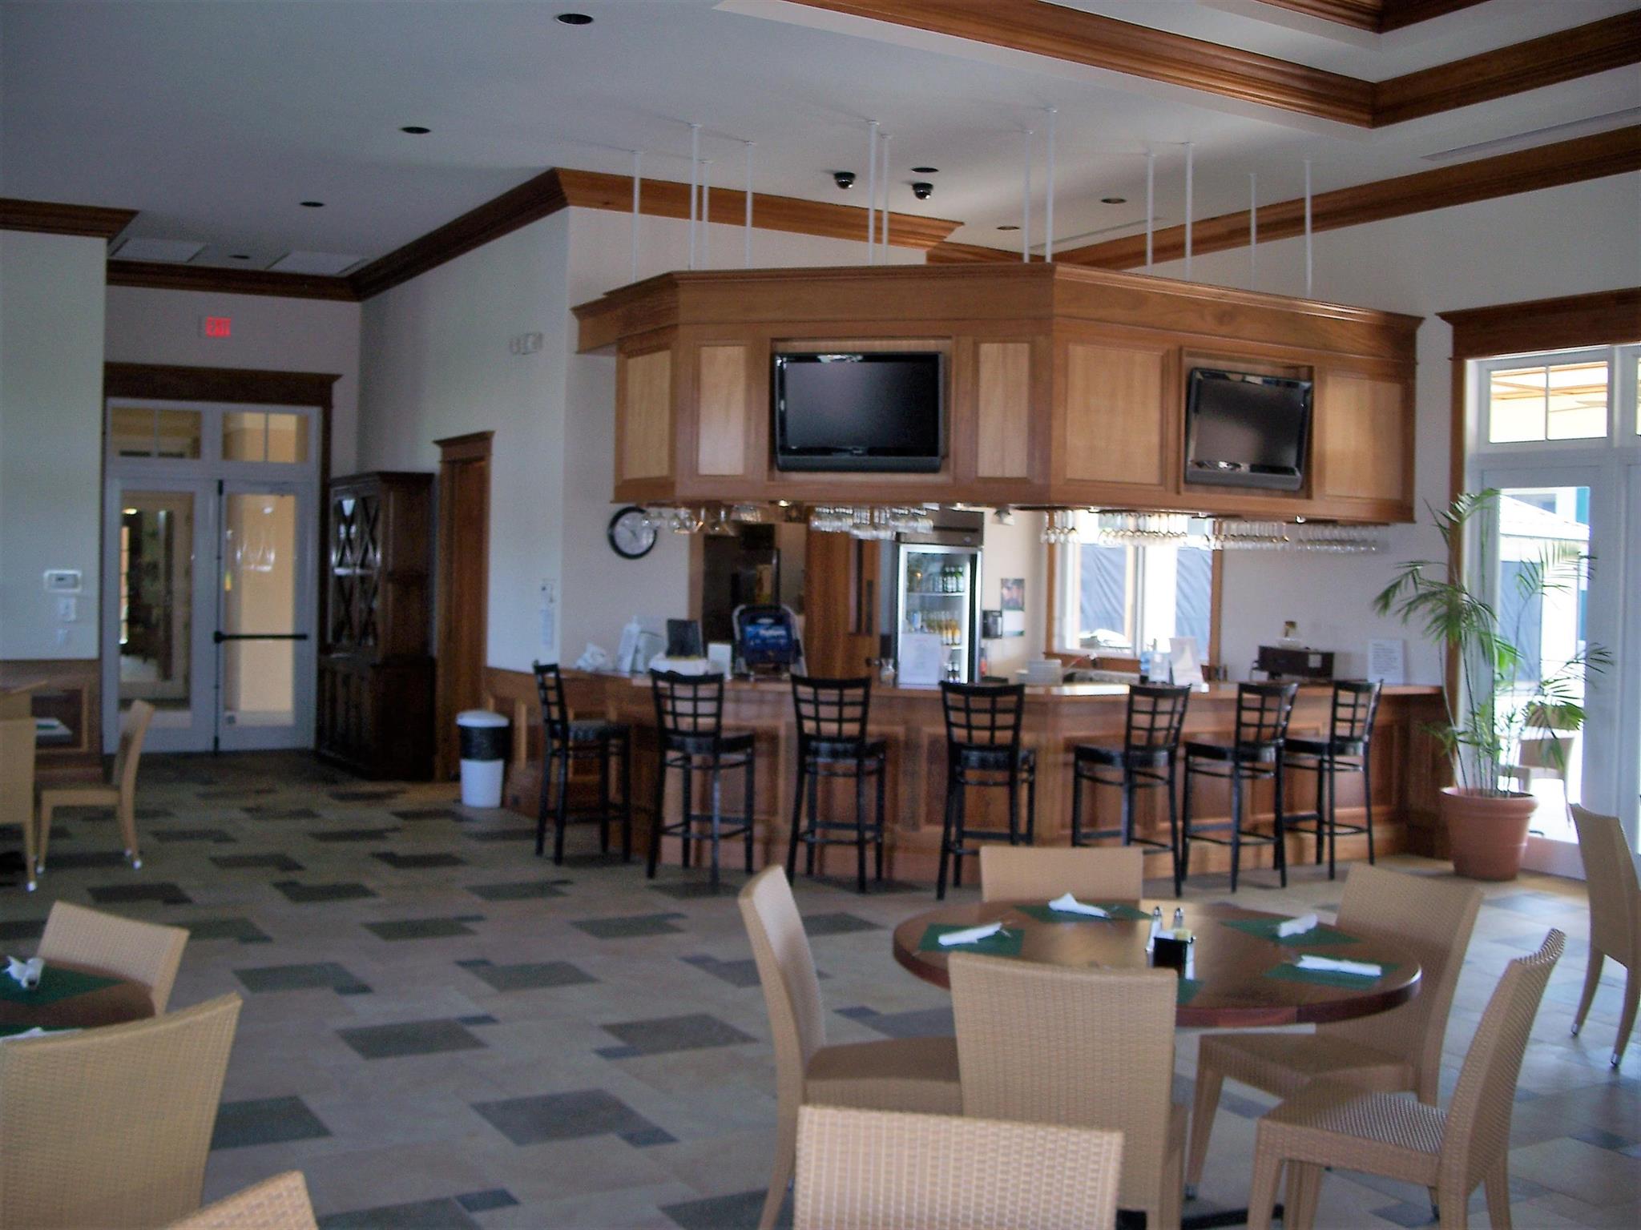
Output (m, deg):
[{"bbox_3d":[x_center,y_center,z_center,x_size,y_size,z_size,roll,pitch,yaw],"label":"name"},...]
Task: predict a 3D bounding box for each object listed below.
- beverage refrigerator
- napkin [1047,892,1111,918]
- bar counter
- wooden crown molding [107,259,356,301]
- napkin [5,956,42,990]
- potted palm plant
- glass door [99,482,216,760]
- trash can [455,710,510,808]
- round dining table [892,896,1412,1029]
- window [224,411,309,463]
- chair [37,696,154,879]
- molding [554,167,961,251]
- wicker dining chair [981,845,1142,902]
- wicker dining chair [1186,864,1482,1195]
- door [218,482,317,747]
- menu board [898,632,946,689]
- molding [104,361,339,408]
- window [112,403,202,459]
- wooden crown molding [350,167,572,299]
[{"bbox_3d":[0.655,0.309,12.841,0.740,2.060,0.740,0,2,-30],"label":"beverage refrigerator"},{"bbox_3d":[0.681,0.754,4.571,0.175,0.045,0.065,2,2,36],"label":"napkin"},{"bbox_3d":[0.632,0.900,10.479,5.950,1.070,2.250,1,2,15],"label":"bar counter"},{"bbox_3d":[-4.952,-2.798,14.654,2.320,0.200,0.170,0,2,-30],"label":"wooden crown molding"},{"bbox_3d":[-1.578,0.707,3.495,0.085,0.045,0.140,1,1,-20],"label":"napkin"},{"bbox_3d":[3.647,0.373,9.550,1.180,2.080,1.080,2,1,21],"label":"potted palm plant"},{"bbox_3d":[-5.467,0.013,14.566,0.910,2.280,0.060,0,2,-30],"label":"glass door"},{"bbox_3d":[-2.375,0.991,12.297,0.360,0.670,0.360,1,2,0],"label":"trash can"},{"bbox_3d":[0.826,1.204,4.483,1.340,0.750,1.340,1,2,0],"label":"round dining table"},{"bbox_3d":[-4.735,-1.512,14.973,0.770,0.440,0.060,0,2,-30],"label":"window"},{"bbox_3d":[-3.970,0.912,9.546,0.640,0.870,0.480,0,2,-30],"label":"chair"},{"bbox_3d":[-0.372,-2.687,11.708,3.110,0.210,0.190,0,2,-30],"label":"molding"},{"bbox_3d":[0.720,1.132,4.991,0.480,0.870,0.630,1,2,0],"label":"wicker dining chair"},{"bbox_3d":[1.354,1.137,4.632,0.630,0.870,0.480,0,2,-30],"label":"wicker dining chair"},{"bbox_3d":[-4.847,0.011,15.365,0.880,2.370,0.060,0,2,-30],"label":"door"},{"bbox_3d":[0.516,0.234,9.000,0.220,0.285,0.060,1,1,15],"label":"menu board"},{"bbox_3d":[-5.046,-1.937,14.684,2.060,0.290,0.130,0,2,-30],"label":"molding"},{"bbox_3d":[-5.618,-1.534,14.814,0.790,0.450,0.060,0,2,-30],"label":"window"},{"bbox_3d":[-2.848,-2.755,13.145,0.170,0.200,4.900,0,2,-30],"label":"wooden crown molding"}]

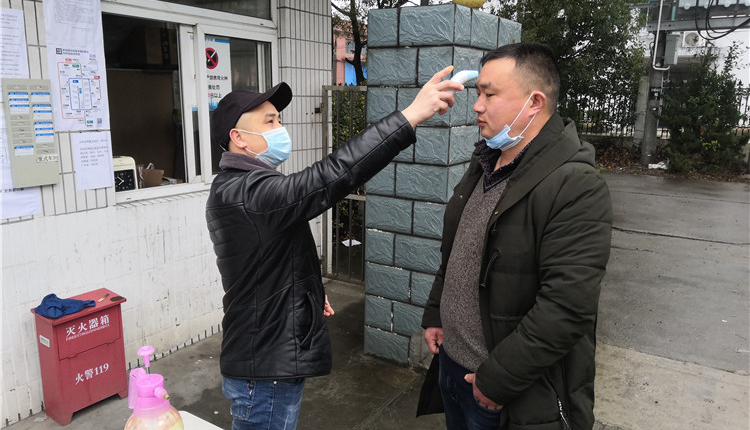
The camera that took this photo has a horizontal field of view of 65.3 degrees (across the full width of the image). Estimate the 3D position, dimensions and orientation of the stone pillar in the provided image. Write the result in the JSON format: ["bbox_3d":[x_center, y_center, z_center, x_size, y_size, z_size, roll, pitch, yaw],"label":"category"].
[{"bbox_3d":[0.449,-0.177,3.759,0.530,2.080,1.019,8,14,32],"label":"stone pillar"}]

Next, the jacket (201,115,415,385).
[{"bbox_3d":[-0.218,0.096,1.795,0.585,0.837,0.570,-2,12,-11],"label":"jacket"}]

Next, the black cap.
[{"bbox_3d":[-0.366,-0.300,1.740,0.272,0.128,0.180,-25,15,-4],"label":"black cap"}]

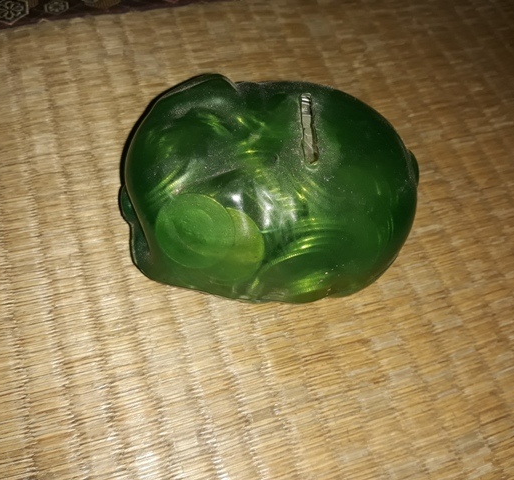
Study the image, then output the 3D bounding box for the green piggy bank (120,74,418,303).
[{"bbox_3d":[0.006,-0.019,0.198,0.117,0.079,0.086,-4,63,-8],"label":"green piggy bank"}]

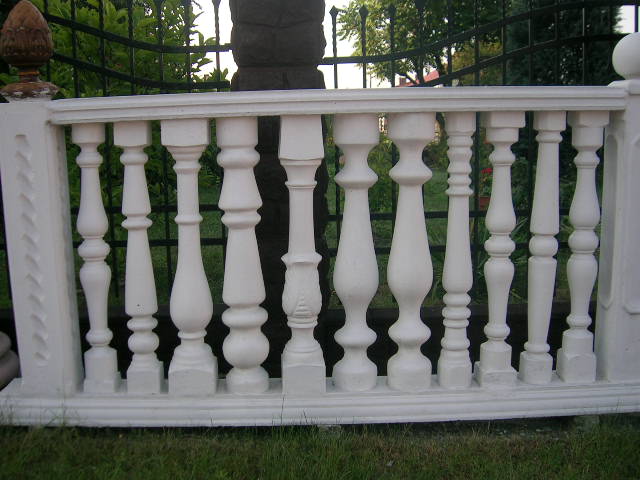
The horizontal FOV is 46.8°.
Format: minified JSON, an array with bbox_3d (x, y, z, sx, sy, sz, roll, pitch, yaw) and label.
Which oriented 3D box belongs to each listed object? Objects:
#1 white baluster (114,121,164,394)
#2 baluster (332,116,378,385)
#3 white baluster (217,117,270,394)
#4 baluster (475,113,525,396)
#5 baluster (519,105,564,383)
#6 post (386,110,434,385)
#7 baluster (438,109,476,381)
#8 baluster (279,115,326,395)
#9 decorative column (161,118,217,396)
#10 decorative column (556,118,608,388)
[{"bbox_3d":[-0.465,0.048,1.900,0.085,0.702,0.085,-1,10,0],"label":"white baluster"},{"bbox_3d":[0.094,0.032,1.900,0.117,0.704,0.117,-1,10,0],"label":"baluster"},{"bbox_3d":[-0.199,0.040,1.900,0.121,0.702,0.121,-1,10,0],"label":"white baluster"},{"bbox_3d":[0.464,0.029,1.900,0.096,0.706,0.096,-1,10,0],"label":"baluster"},{"bbox_3d":[0.574,0.024,1.900,0.086,0.701,0.086,-1,10,0],"label":"baluster"},{"bbox_3d":[0.233,0.032,1.900,0.119,0.705,0.119,-1,10,0],"label":"post"},{"bbox_3d":[0.353,0.031,1.900,0.086,0.706,0.086,-1,10,0],"label":"baluster"},{"bbox_3d":[-0.045,0.038,1.900,0.112,0.706,0.112,-1,10,0],"label":"baluster"},{"bbox_3d":[-0.333,0.044,1.900,0.118,0.703,0.118,-1,10,0],"label":"decorative column"},{"bbox_3d":[0.677,0.022,1.900,0.085,0.700,0.085,-1,10,0],"label":"decorative column"}]

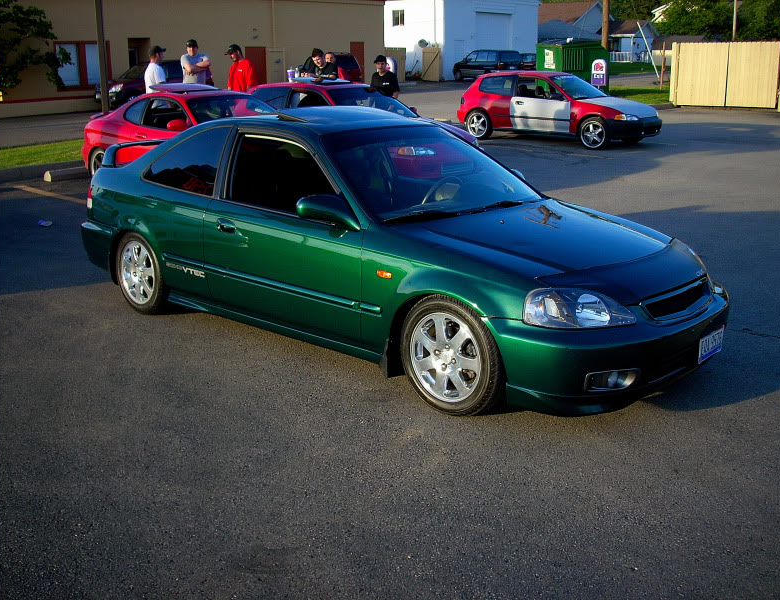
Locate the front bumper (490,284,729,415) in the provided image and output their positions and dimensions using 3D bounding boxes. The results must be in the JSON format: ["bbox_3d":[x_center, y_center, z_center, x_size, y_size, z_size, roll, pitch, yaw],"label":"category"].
[{"bbox_3d":[1.236,0.142,4.311,0.620,0.450,1.660,13,21,39],"label":"front bumper"}]

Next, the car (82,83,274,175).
[{"bbox_3d":[-2.221,-1.981,10.602,4.340,1.310,1.730,14,21,41],"label":"car"}]

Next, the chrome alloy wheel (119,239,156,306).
[{"bbox_3d":[-1.657,-0.196,5.801,0.440,0.440,0.180,13,21,40],"label":"chrome alloy wheel"}]

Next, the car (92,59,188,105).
[{"bbox_3d":[-7.875,-7.211,28.715,1.770,1.660,4.500,8,18,28],"label":"car"}]

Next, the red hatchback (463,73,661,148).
[{"bbox_3d":[3.237,-3.703,16.340,4.070,1.340,1.690,14,22,41],"label":"red hatchback"}]

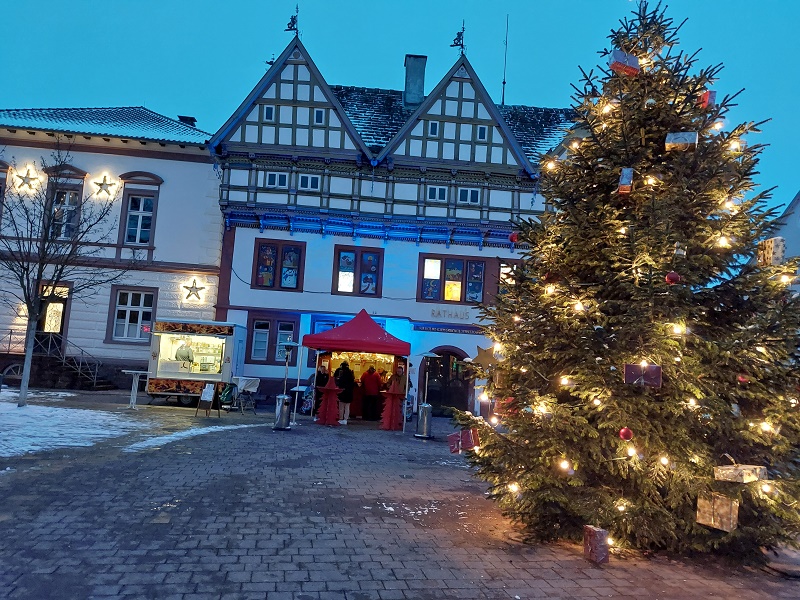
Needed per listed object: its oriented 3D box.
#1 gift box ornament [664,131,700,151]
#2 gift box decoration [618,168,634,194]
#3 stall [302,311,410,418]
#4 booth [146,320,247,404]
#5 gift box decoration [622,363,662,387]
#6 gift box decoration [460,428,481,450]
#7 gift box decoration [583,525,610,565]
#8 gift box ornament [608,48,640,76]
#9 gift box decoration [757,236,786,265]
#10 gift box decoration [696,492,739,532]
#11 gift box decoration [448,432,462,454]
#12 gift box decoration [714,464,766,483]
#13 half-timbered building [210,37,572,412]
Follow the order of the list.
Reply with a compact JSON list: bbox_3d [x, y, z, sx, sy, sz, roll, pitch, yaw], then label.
[{"bbox_3d":[3.088,-1.739,6.338,0.320,0.130,0.230,1,-7,20],"label":"gift box ornament"},{"bbox_3d":[2.696,-1.418,6.894,0.121,0.210,0.252,5,-9,19],"label":"gift box decoration"},{"bbox_3d":[-1.235,1.998,17.328,3.020,3.380,3.000,3,-7,3],"label":"stall"},{"bbox_3d":[-6.440,2.051,18.620,2.521,2.591,1.950,4,-7,-3],"label":"booth"},{"bbox_3d":[2.469,0.774,5.876,0.333,0.201,0.135,2,-7,20],"label":"gift box decoration"},{"bbox_3d":[0.870,1.727,7.127,0.190,0.220,0.200,4,-7,-2],"label":"gift box decoration"},{"bbox_3d":[1.819,2.264,5.350,0.113,0.278,0.234,4,-12,-12],"label":"gift box decoration"},{"bbox_3d":[2.718,-2.863,6.980,0.370,0.180,0.150,5,-7,-12],"label":"gift box ornament"},{"bbox_3d":[3.971,-0.508,6.177,0.190,0.300,0.240,5,-7,-15],"label":"gift box decoration"},{"bbox_3d":[2.822,1.863,5.130,0.165,0.277,0.279,5,-1,-40],"label":"gift box decoration"},{"bbox_3d":[0.734,1.902,7.688,0.151,0.254,0.190,-4,-7,2],"label":"gift box decoration"},{"bbox_3d":[3.077,1.567,5.205,0.427,0.107,0.248,7,-12,-34],"label":"gift box decoration"},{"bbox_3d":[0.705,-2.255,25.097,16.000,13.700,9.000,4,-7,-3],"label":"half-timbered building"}]

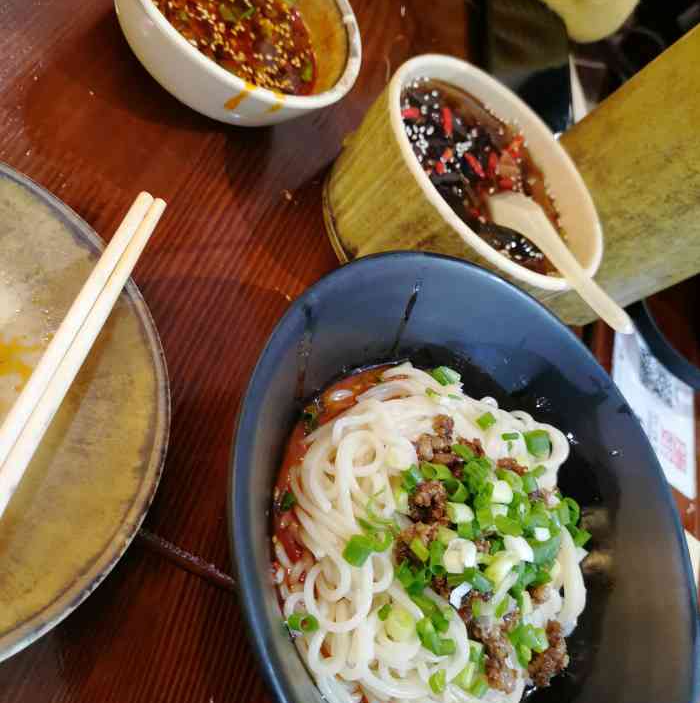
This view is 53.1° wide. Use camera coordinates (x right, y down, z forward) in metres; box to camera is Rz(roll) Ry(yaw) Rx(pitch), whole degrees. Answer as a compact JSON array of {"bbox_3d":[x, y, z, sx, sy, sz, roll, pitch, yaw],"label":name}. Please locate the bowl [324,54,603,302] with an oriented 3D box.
[{"bbox_3d":[0.054,-0.072,0.348,0.130,0.064,0.130,19,55,-28],"label":"bowl"}]

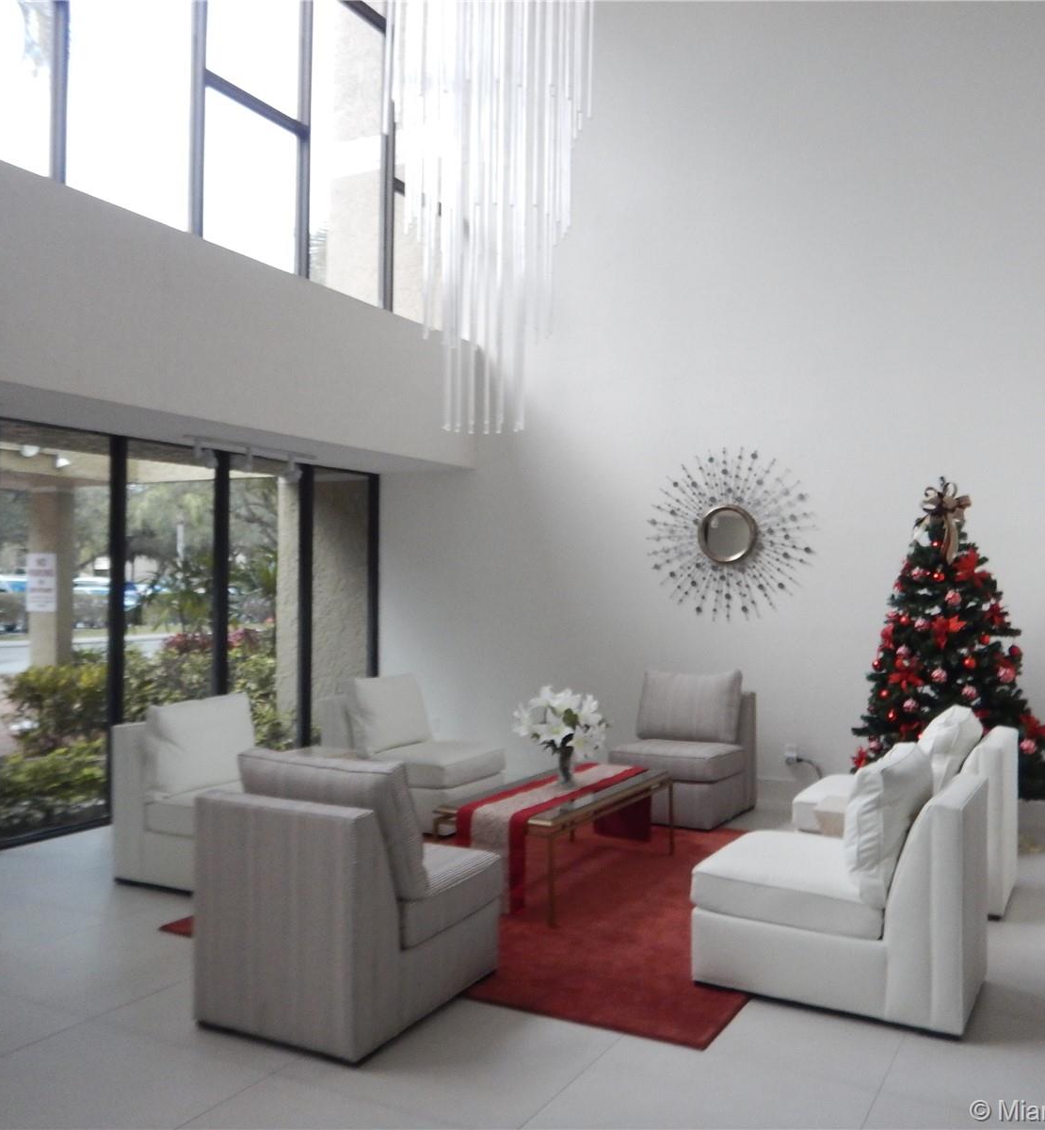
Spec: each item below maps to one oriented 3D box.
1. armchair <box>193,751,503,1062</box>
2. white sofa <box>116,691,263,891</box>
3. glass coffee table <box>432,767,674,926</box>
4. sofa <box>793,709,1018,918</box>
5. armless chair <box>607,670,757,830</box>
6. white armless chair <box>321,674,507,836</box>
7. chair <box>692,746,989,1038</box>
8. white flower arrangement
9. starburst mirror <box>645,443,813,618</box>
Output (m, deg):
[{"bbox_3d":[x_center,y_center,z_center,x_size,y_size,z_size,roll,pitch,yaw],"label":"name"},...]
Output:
[{"bbox_3d":[-0.598,1.104,3.760,0.666,0.886,0.886,-1,-1,28],"label":"armchair"},{"bbox_3d":[-1.494,1.136,5.299,0.921,0.886,0.639,-1,-1,29],"label":"white sofa"},{"bbox_3d":[0.210,1.348,5.262,0.603,0.456,1.441,-1,-1,29],"label":"glass coffee table"},{"bbox_3d":[1.866,1.127,5.080,0.921,0.886,0.610,-1,-1,31],"label":"sofa"},{"bbox_3d":[1.053,1.162,6.764,0.666,0.886,0.867,-1,-1,30],"label":"armless chair"},{"bbox_3d":[-0.705,1.162,6.631,0.921,0.886,0.661,-1,-1,29],"label":"white armless chair"},{"bbox_3d":[1.176,1.103,3.858,0.921,0.886,0.610,-1,-1,31],"label":"chair"},{"bbox_3d":[0.188,0.799,5.292,0.453,0.382,0.453,0,-1,0],"label":"white flower arrangement"},{"bbox_3d":[1.452,-0.220,7.285,1.214,1.204,0.055,-1,-1,29],"label":"starburst mirror"}]

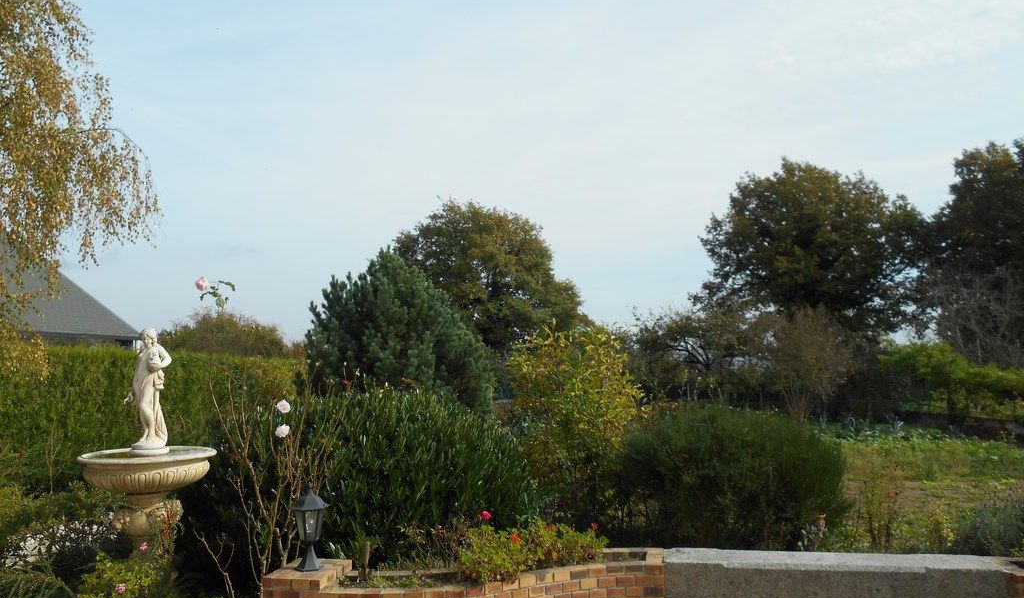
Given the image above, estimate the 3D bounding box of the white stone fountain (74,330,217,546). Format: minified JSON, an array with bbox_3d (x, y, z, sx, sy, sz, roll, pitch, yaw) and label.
[{"bbox_3d":[-2.485,1.158,5.247,0.880,1.935,0.880,-2,-6,6],"label":"white stone fountain"}]

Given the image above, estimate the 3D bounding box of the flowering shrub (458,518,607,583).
[{"bbox_3d":[0.127,1.517,4.774,0.930,0.310,0.500,0,-6,-8],"label":"flowering shrub"}]

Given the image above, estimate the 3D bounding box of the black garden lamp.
[{"bbox_3d":[-1.206,1.351,4.592,0.205,0.495,0.205,-1,-6,0],"label":"black garden lamp"}]

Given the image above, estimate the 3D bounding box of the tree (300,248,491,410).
[{"bbox_3d":[-1.440,0.990,9.853,2.400,3.290,2.300,-1,-6,0],"label":"tree"}]

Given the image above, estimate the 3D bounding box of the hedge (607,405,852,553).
[{"bbox_3d":[2.240,1.749,7.963,2.400,1.270,1.900,-1,-6,0],"label":"hedge"}]

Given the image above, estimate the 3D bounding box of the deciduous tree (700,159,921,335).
[{"bbox_3d":[14.901,-0.846,38.238,10.800,12.465,10.000,-1,-6,0],"label":"deciduous tree"}]

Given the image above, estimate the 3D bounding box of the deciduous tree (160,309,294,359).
[{"bbox_3d":[-10.706,2.683,28.896,5.000,4.595,4.600,-1,-6,0],"label":"deciduous tree"}]

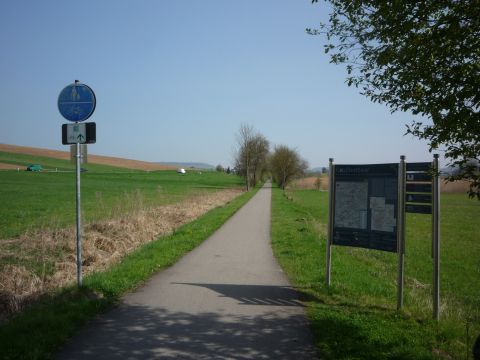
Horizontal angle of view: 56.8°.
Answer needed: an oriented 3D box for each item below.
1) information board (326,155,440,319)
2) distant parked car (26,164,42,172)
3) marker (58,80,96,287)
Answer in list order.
[{"bbox_3d":[1.880,0.680,6.100,0.100,2.000,1.870,0,0,-33],"label":"information board"},{"bbox_3d":[-53.200,-2.950,115.000,1.750,1.600,4.100,0,0,35],"label":"distant parked car"},{"bbox_3d":[-2.590,0.060,7.100,0.610,3.300,0.140,0,0,2],"label":"marker"}]

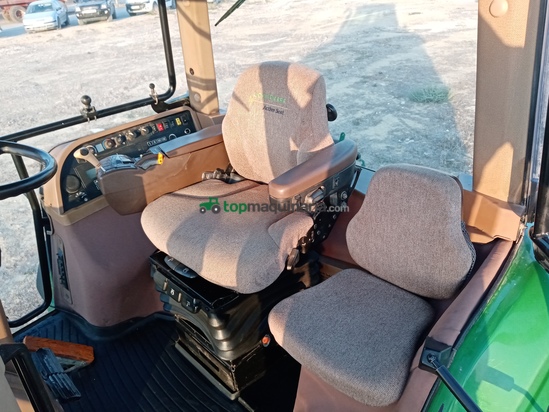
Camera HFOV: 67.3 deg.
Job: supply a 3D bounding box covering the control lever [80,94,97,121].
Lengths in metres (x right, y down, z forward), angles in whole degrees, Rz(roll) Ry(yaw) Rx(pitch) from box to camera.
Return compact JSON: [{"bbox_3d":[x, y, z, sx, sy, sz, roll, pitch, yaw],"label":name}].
[{"bbox_3d":[-0.708,-0.374,1.570,0.048,0.095,0.048,20,39,38],"label":"control lever"}]

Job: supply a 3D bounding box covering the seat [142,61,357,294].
[{"bbox_3d":[-0.067,-0.132,1.354,0.602,0.541,0.632,22,42,35],"label":"seat"}]

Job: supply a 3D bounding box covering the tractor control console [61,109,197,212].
[{"bbox_3d":[-0.478,-0.173,1.420,0.050,0.170,0.567,0,24,47],"label":"tractor control console"}]

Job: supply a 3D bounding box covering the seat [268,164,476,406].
[{"bbox_3d":[0.286,0.183,1.222,0.439,0.469,0.571,21,41,34],"label":"seat"}]

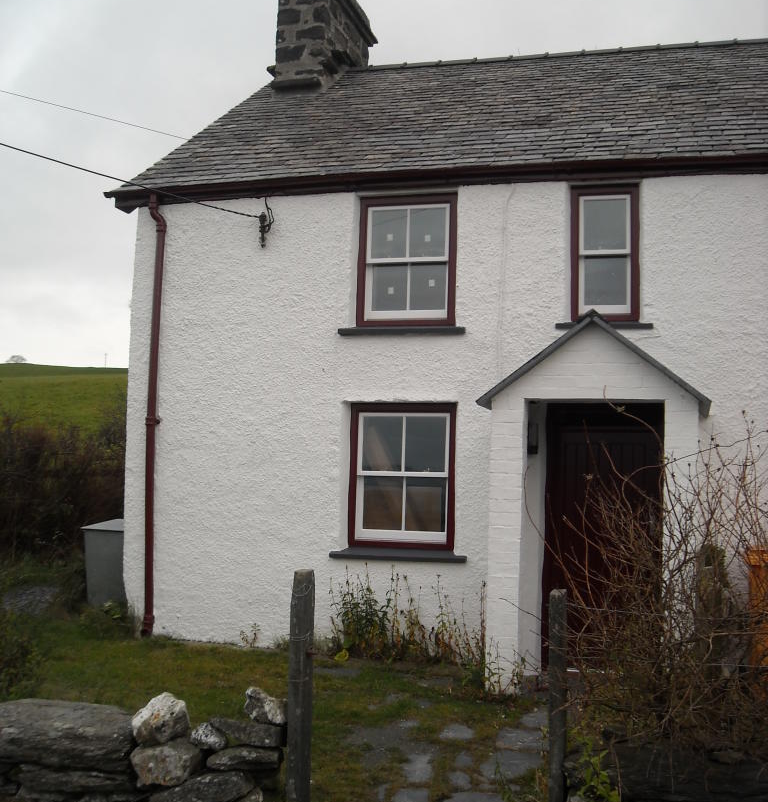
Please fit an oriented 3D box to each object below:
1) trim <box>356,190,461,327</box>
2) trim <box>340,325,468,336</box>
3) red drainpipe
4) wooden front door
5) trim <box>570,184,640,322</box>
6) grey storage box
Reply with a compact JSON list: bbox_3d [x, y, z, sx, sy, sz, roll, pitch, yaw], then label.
[{"bbox_3d":[0.212,-1.213,9.067,0.874,1.149,0.090,0,-4,16],"label":"trim"},{"bbox_3d":[0.171,-0.582,8.863,1.118,0.064,0.180,0,-4,16],"label":"trim"},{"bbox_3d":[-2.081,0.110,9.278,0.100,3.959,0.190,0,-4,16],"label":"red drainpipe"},{"bbox_3d":[1.807,1.111,8.523,0.955,2.191,0.080,0,-4,16],"label":"wooden front door"},{"bbox_3d":[1.841,-1.219,8.616,0.561,1.144,0.090,0,-4,16],"label":"trim"},{"bbox_3d":[-2.552,1.719,10.603,0.840,0.919,0.660,0,-4,16],"label":"grey storage box"}]

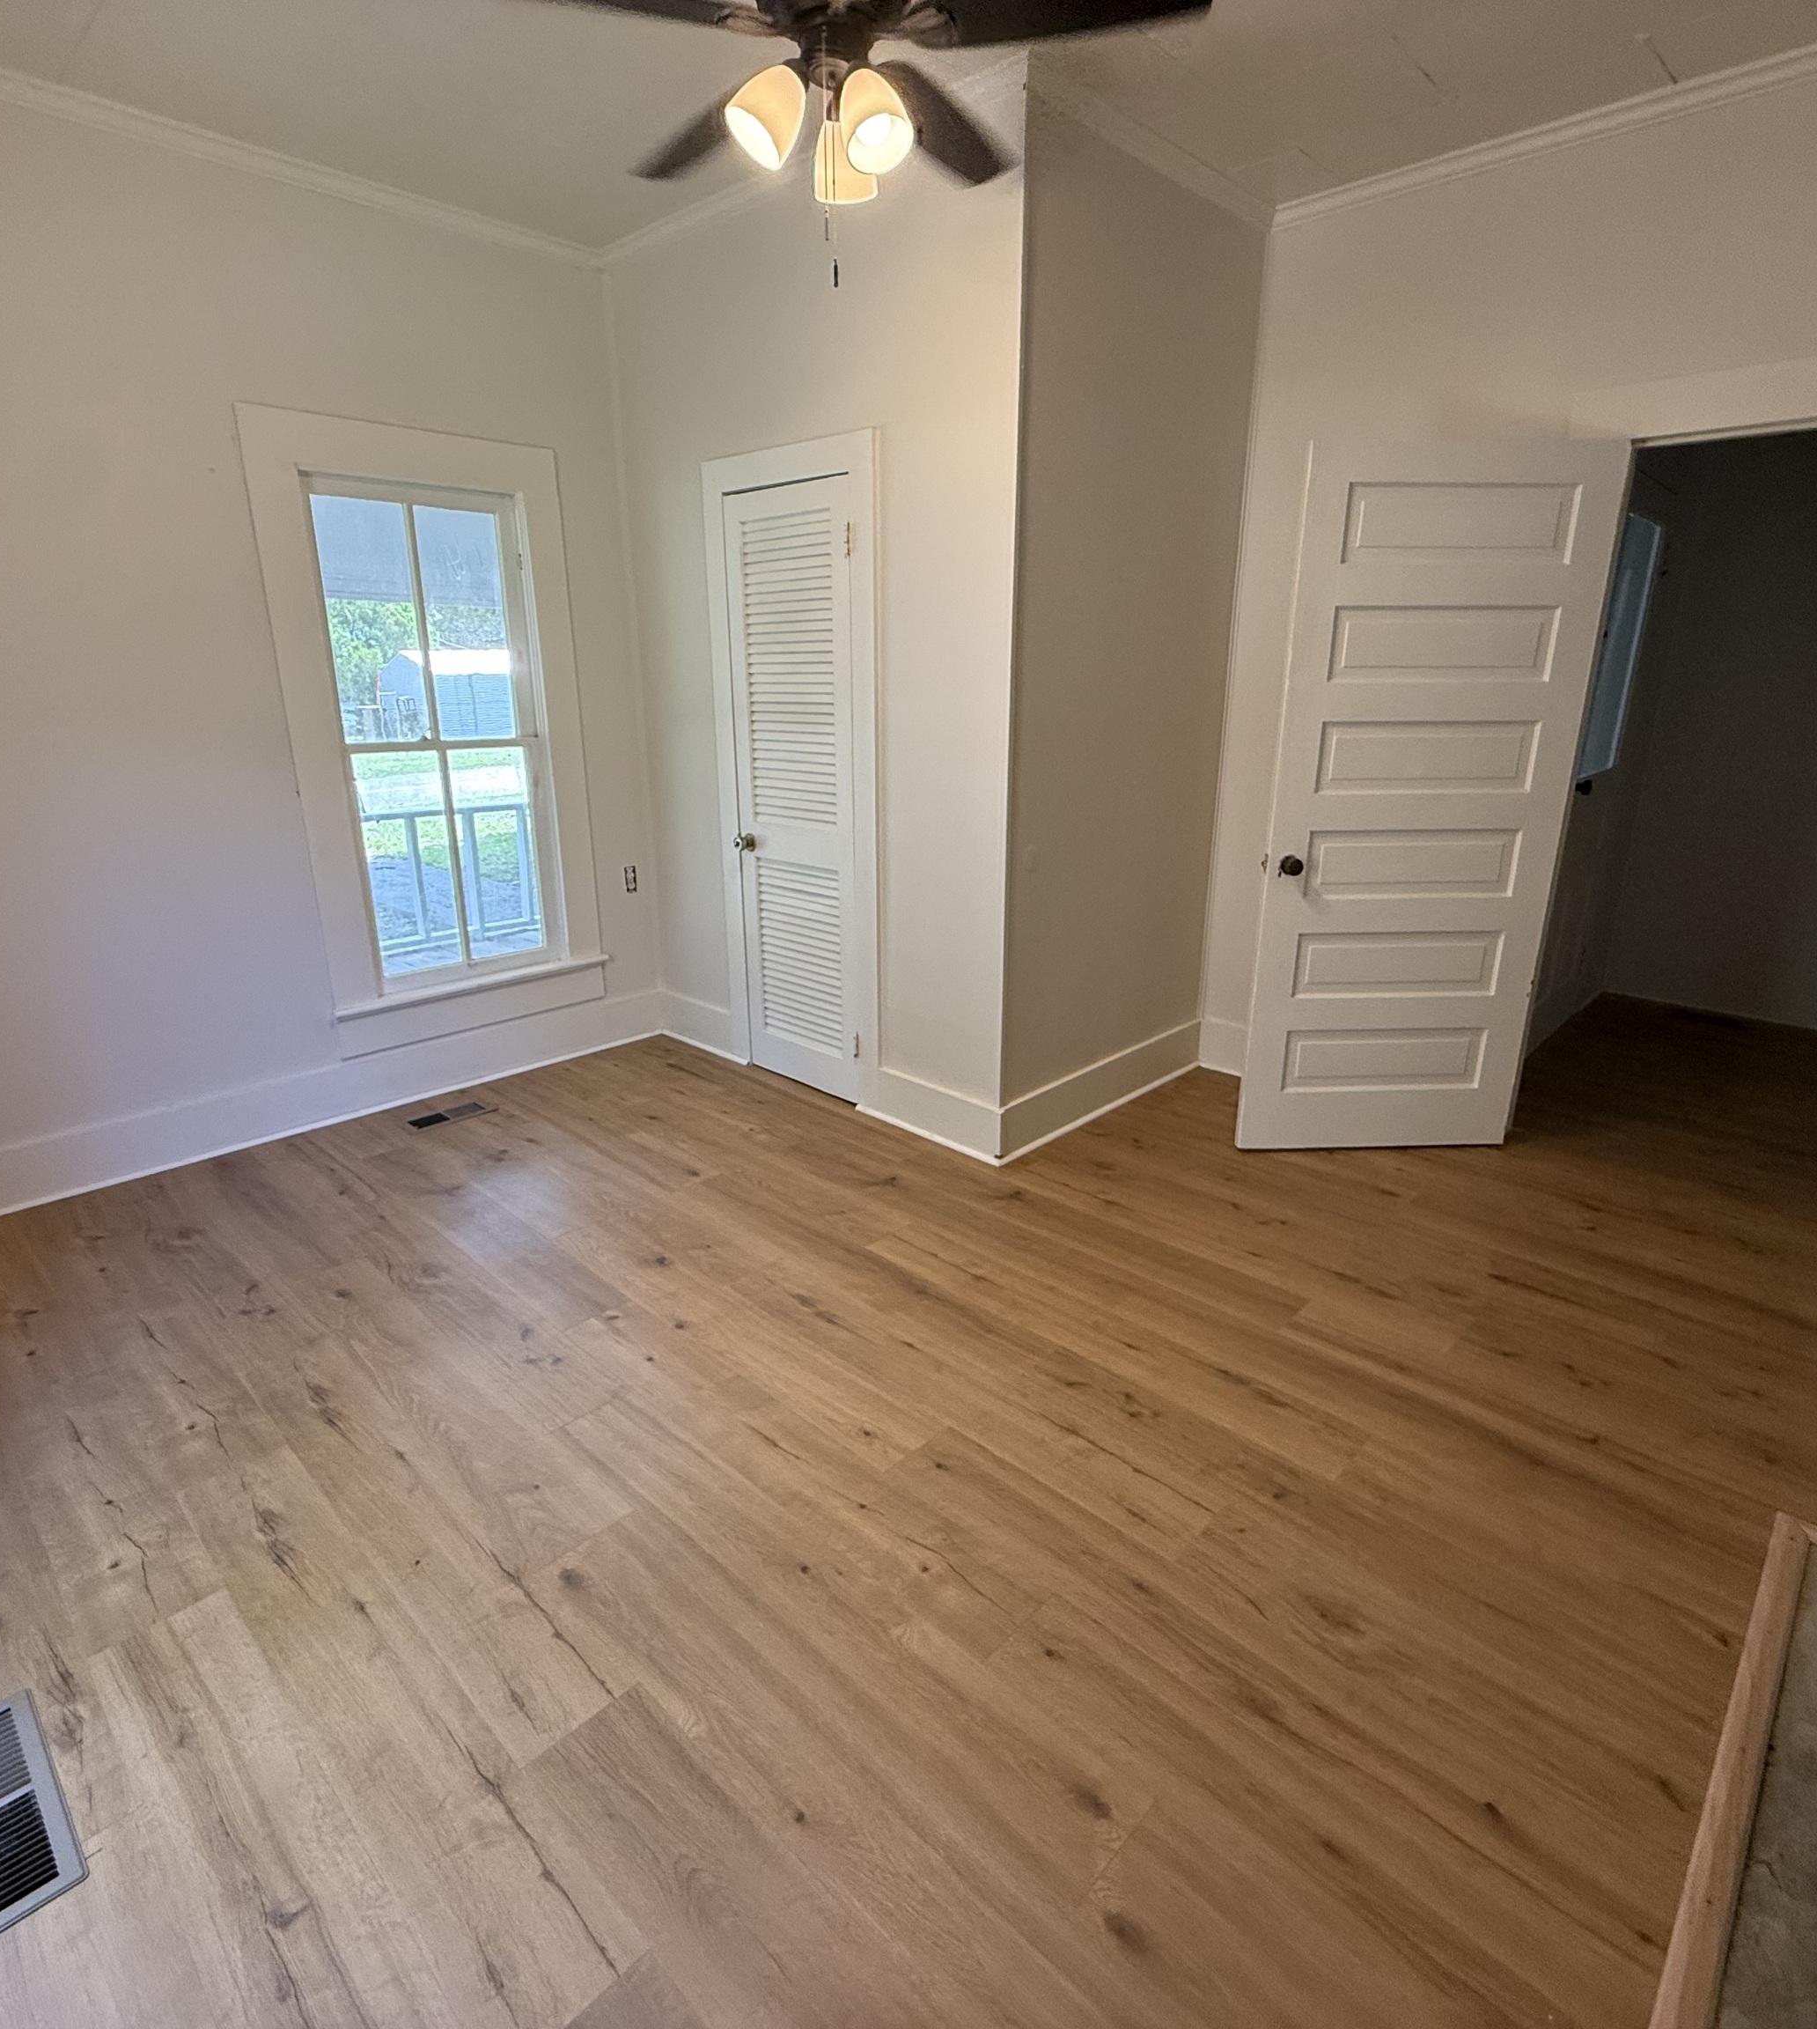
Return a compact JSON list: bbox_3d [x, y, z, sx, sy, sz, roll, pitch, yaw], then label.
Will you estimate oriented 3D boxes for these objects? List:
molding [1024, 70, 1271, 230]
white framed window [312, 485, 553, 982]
[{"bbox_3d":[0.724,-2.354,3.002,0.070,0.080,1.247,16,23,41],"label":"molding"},{"bbox_3d":[-1.597,-0.924,3.783,0.080,1.577,0.655,16,23,41],"label":"white framed window"}]

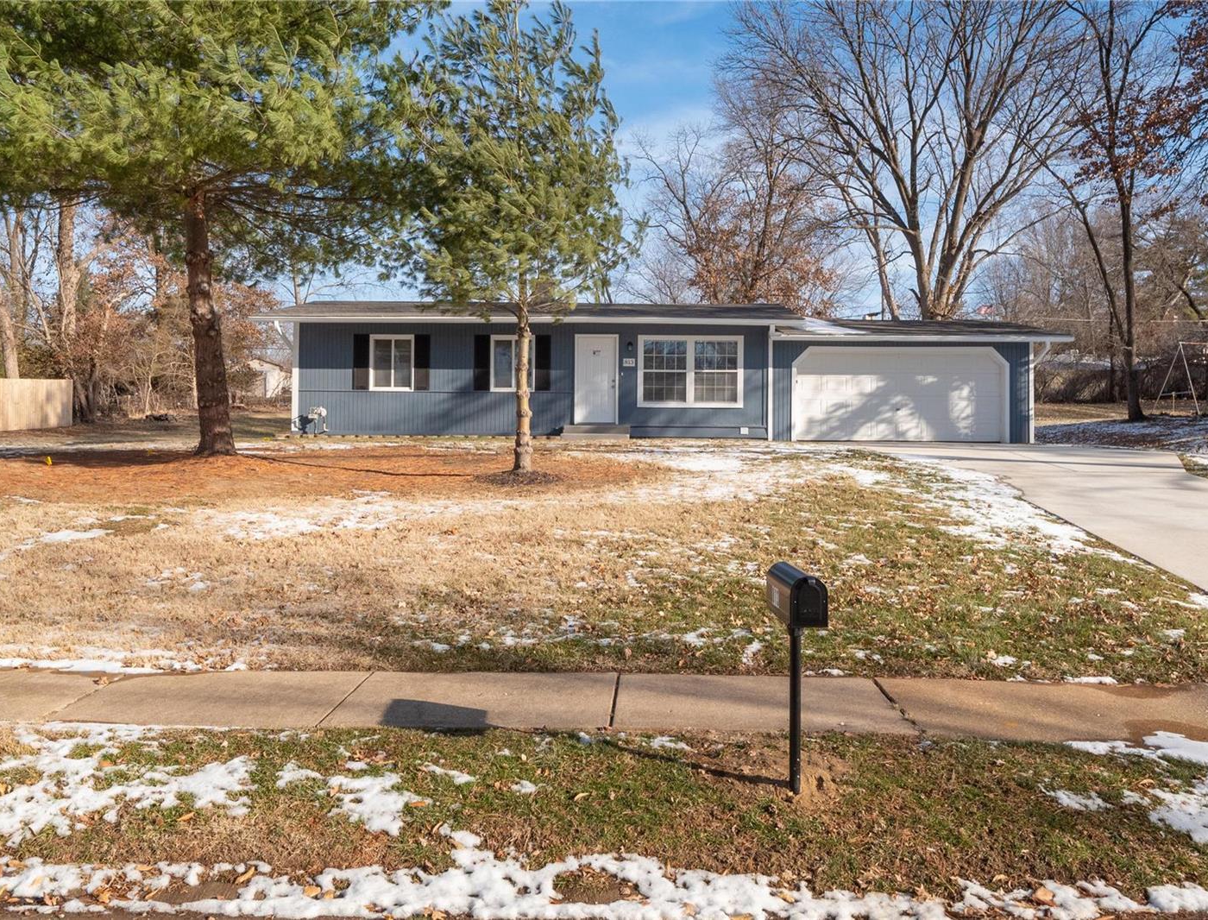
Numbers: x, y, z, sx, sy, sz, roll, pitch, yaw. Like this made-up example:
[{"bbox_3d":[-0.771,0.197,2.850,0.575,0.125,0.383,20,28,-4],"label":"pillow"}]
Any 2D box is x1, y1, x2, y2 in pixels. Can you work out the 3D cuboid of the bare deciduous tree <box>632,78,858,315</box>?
[{"bbox_3d":[6.077,-8.772,45.820,9.600,14.962,9.200,0,1,0],"label":"bare deciduous tree"}]

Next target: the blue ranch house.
[{"bbox_3d":[1.412,-2.493,29.903,19.268,3.794,9.500,0,1,2],"label":"blue ranch house"}]

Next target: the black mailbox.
[{"bbox_3d":[0.925,0.642,5.150,0.168,0.228,0.520,0,1,-4],"label":"black mailbox"}]

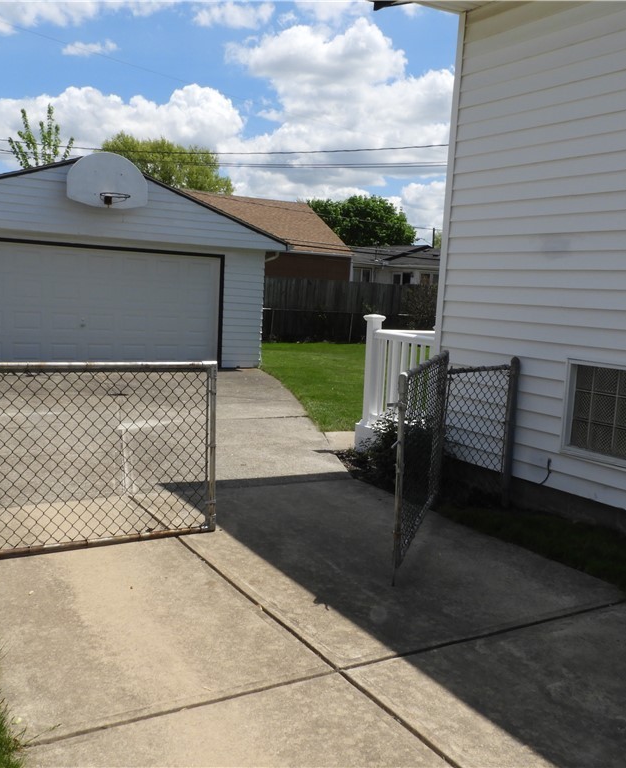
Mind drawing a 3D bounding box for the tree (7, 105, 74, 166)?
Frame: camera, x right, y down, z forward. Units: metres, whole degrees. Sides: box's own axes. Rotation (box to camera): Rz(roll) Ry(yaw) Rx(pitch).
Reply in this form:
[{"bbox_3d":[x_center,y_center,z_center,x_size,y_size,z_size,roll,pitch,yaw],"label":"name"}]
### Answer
[{"bbox_3d":[-7.091,-4.228,21.315,2.300,5.760,2.300,-1,7,-31],"label":"tree"}]

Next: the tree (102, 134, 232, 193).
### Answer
[{"bbox_3d":[-7.858,-8.469,43.505,7.200,9.240,7.200,-1,7,-31],"label":"tree"}]

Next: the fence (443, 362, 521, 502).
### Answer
[{"bbox_3d":[1.190,0.362,5.867,0.680,1.070,0.070,-1,7,-31],"label":"fence"}]

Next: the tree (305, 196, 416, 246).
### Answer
[{"bbox_3d":[2.614,-7.404,48.394,6.800,7.210,6.800,-1,7,-31],"label":"tree"}]

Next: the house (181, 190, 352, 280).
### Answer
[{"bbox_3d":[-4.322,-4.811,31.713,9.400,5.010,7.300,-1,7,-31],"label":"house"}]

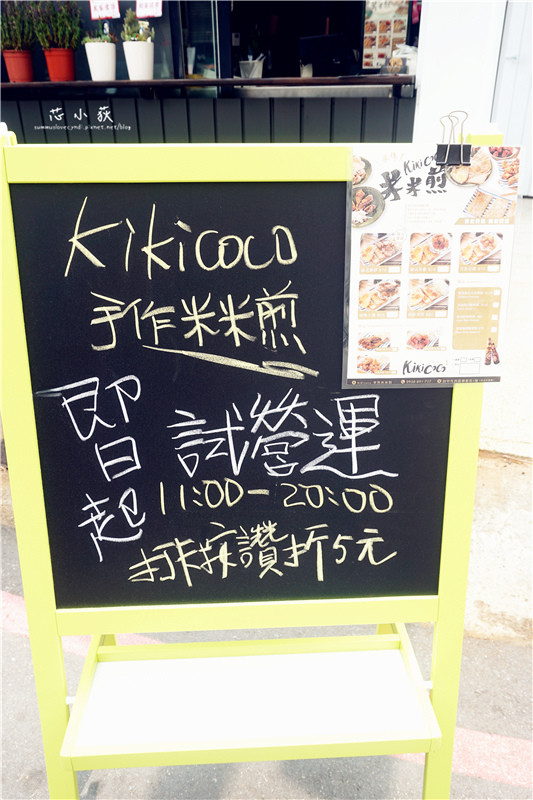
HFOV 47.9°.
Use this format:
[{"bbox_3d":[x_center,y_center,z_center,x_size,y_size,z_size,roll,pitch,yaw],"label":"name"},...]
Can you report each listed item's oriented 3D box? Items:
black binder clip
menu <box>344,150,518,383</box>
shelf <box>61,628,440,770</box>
[{"bbox_3d":[0.164,-0.229,0.530,0.031,0.044,0.024,-1,15,-3],"label":"black binder clip"},{"bbox_3d":[0.149,-0.117,0.549,0.153,0.215,0.006,-1,15,-3],"label":"menu"},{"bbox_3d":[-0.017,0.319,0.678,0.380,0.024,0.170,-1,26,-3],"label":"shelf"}]

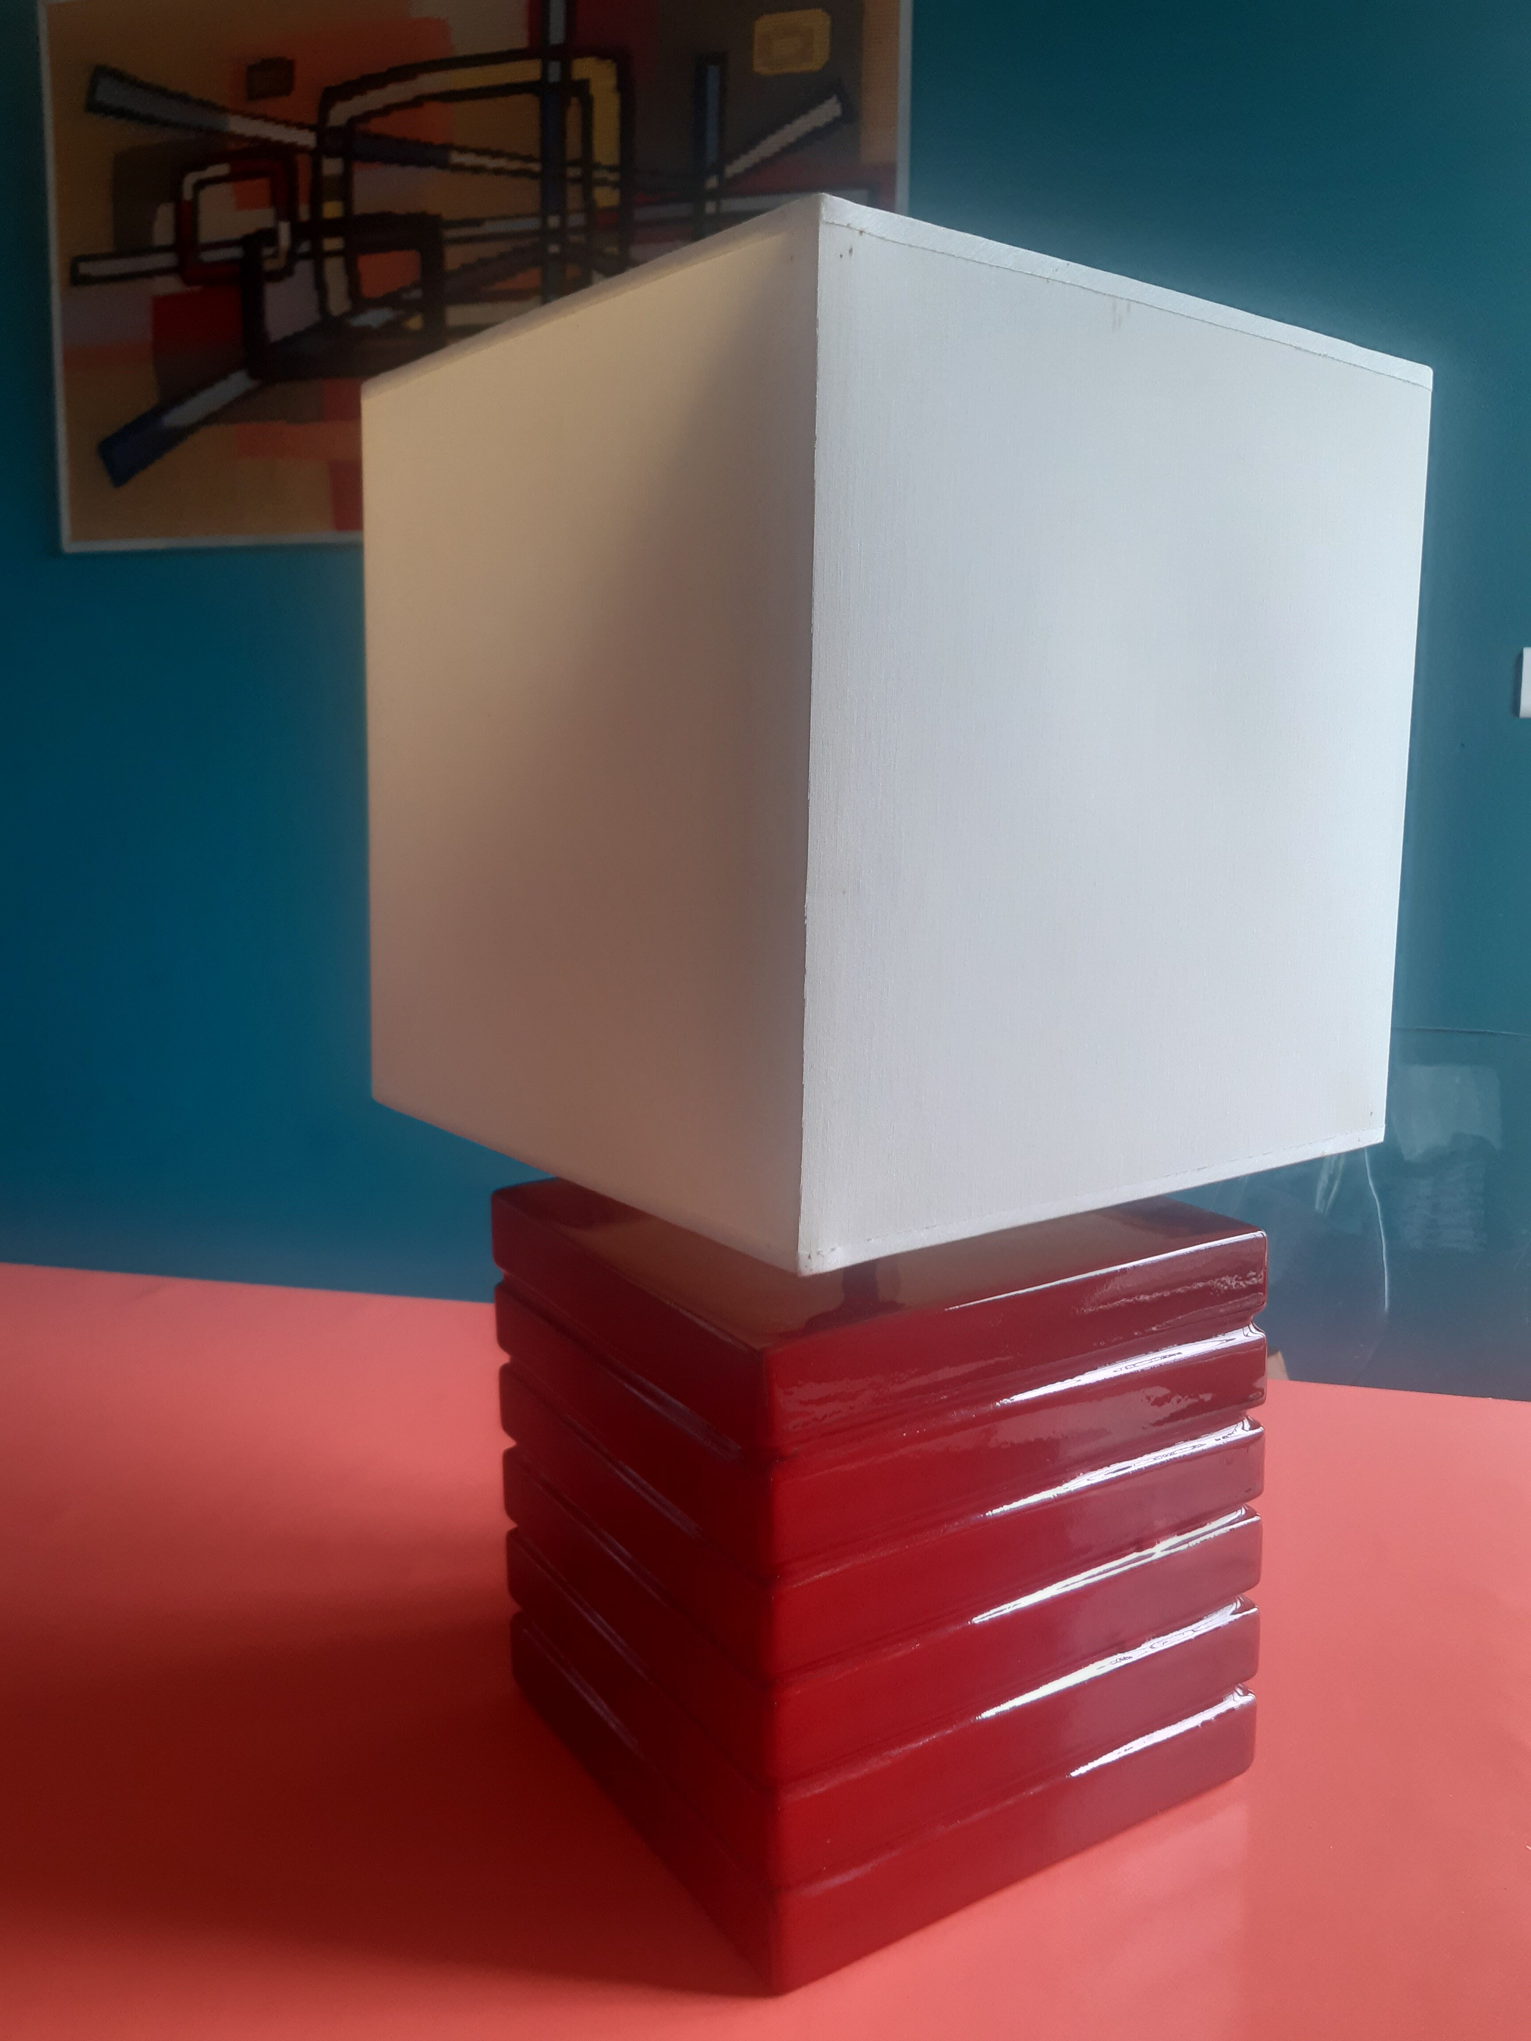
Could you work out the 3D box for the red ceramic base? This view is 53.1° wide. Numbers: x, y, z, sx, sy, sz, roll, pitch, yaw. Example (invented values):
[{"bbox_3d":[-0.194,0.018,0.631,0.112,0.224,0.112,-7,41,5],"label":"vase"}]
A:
[{"bbox_3d":[0.032,0.154,0.525,0.187,0.185,0.187,-6,10,-31],"label":"red ceramic base"}]

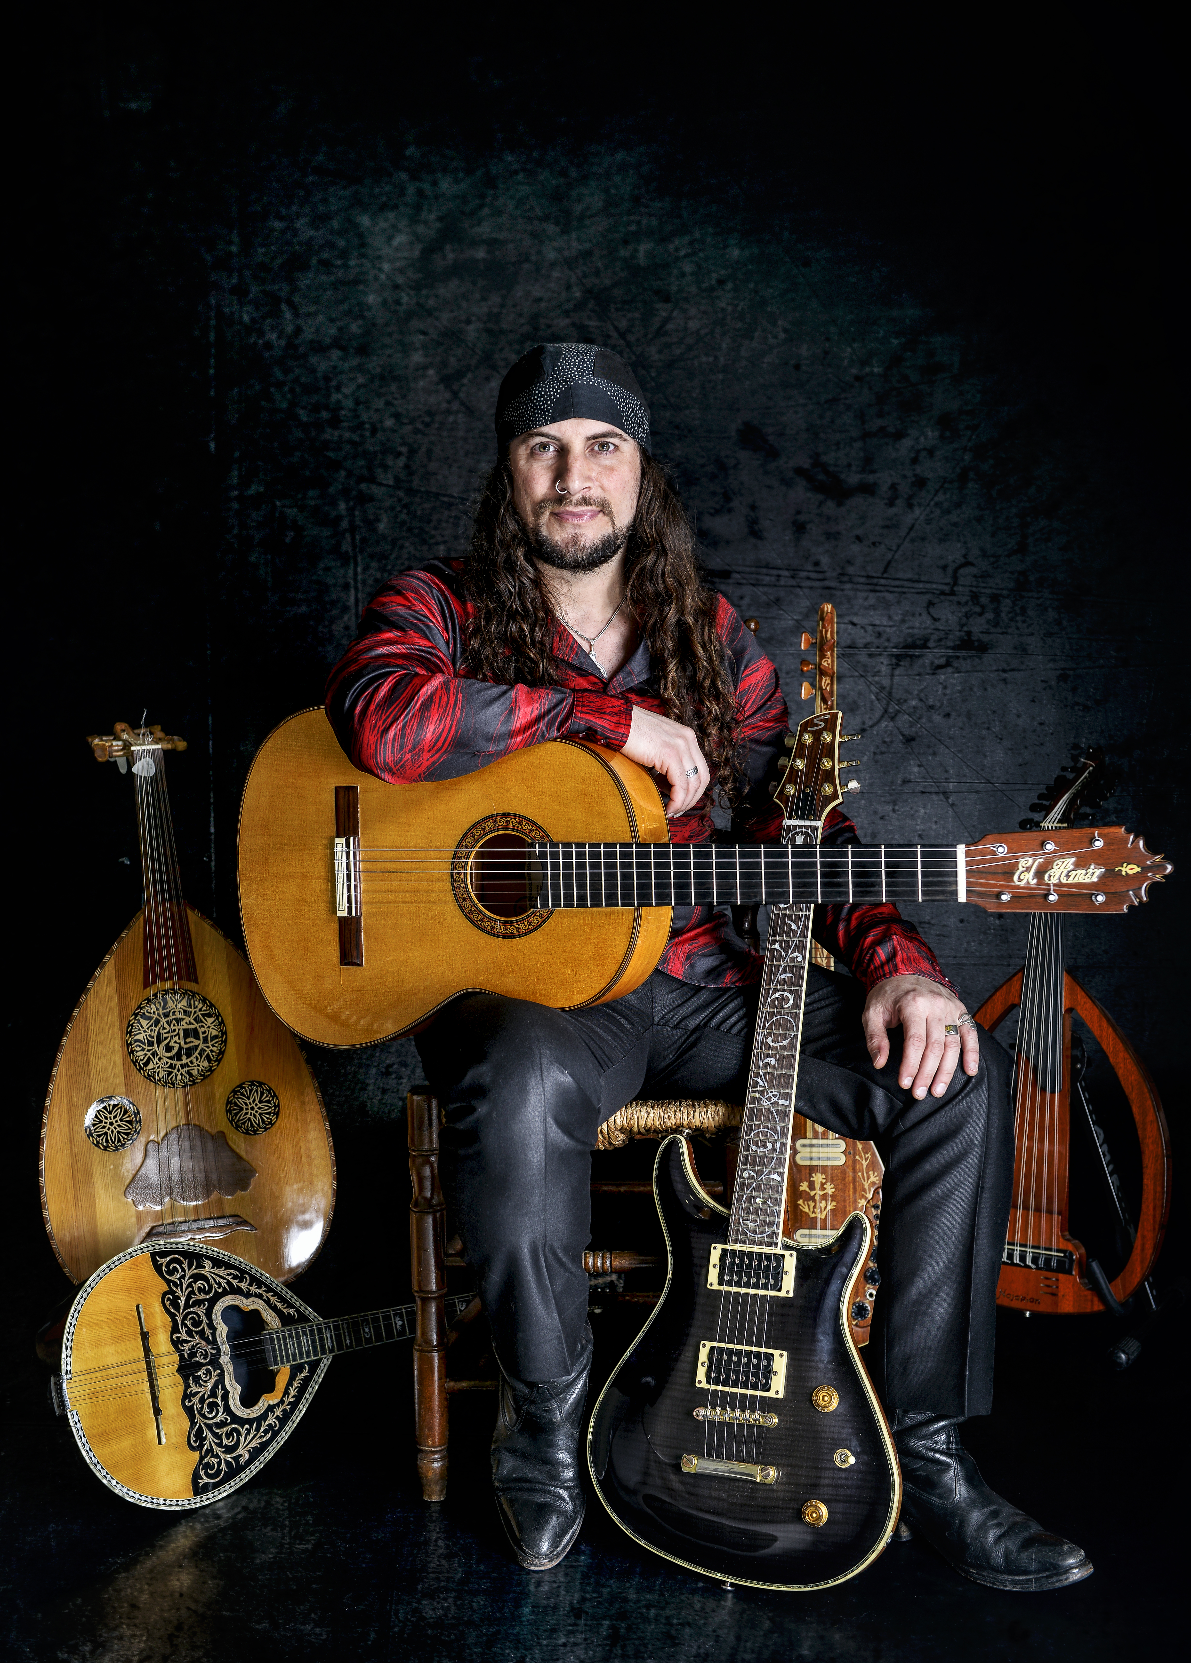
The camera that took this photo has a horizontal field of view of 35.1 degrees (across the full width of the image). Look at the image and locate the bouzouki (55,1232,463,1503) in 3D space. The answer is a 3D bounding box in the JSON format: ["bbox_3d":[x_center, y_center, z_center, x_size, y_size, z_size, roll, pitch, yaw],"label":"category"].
[{"bbox_3d":[-0.304,0.636,2.425,0.165,0.310,0.980,-22,-15,40],"label":"bouzouki"}]

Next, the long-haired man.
[{"bbox_3d":[0.100,0.095,2.122,0.775,1.280,0.620,0,4,0],"label":"long-haired man"}]

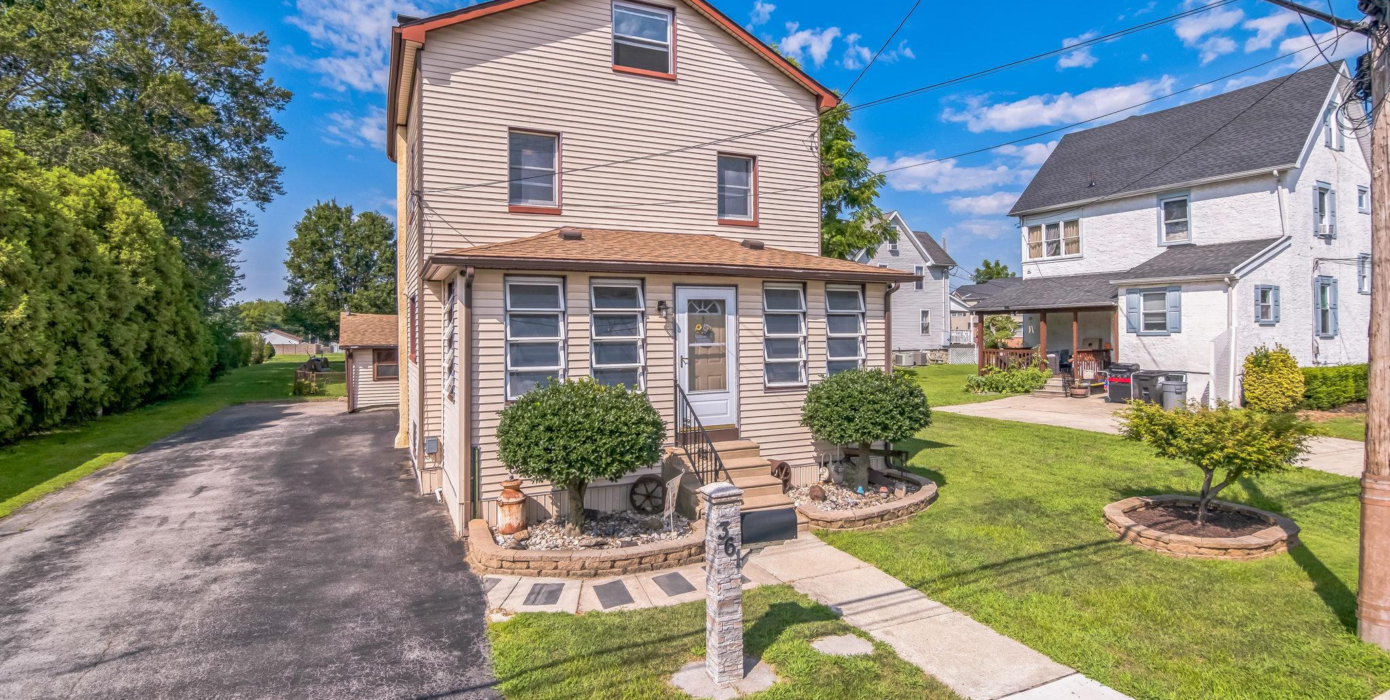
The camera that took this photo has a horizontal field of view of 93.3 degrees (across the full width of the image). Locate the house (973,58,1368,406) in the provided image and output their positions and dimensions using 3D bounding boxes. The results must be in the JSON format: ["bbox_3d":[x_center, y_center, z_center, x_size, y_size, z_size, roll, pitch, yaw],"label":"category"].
[{"bbox_3d":[18.412,-4.111,25.835,11.100,11.300,9.900,-1,1,-28],"label":"house"}]

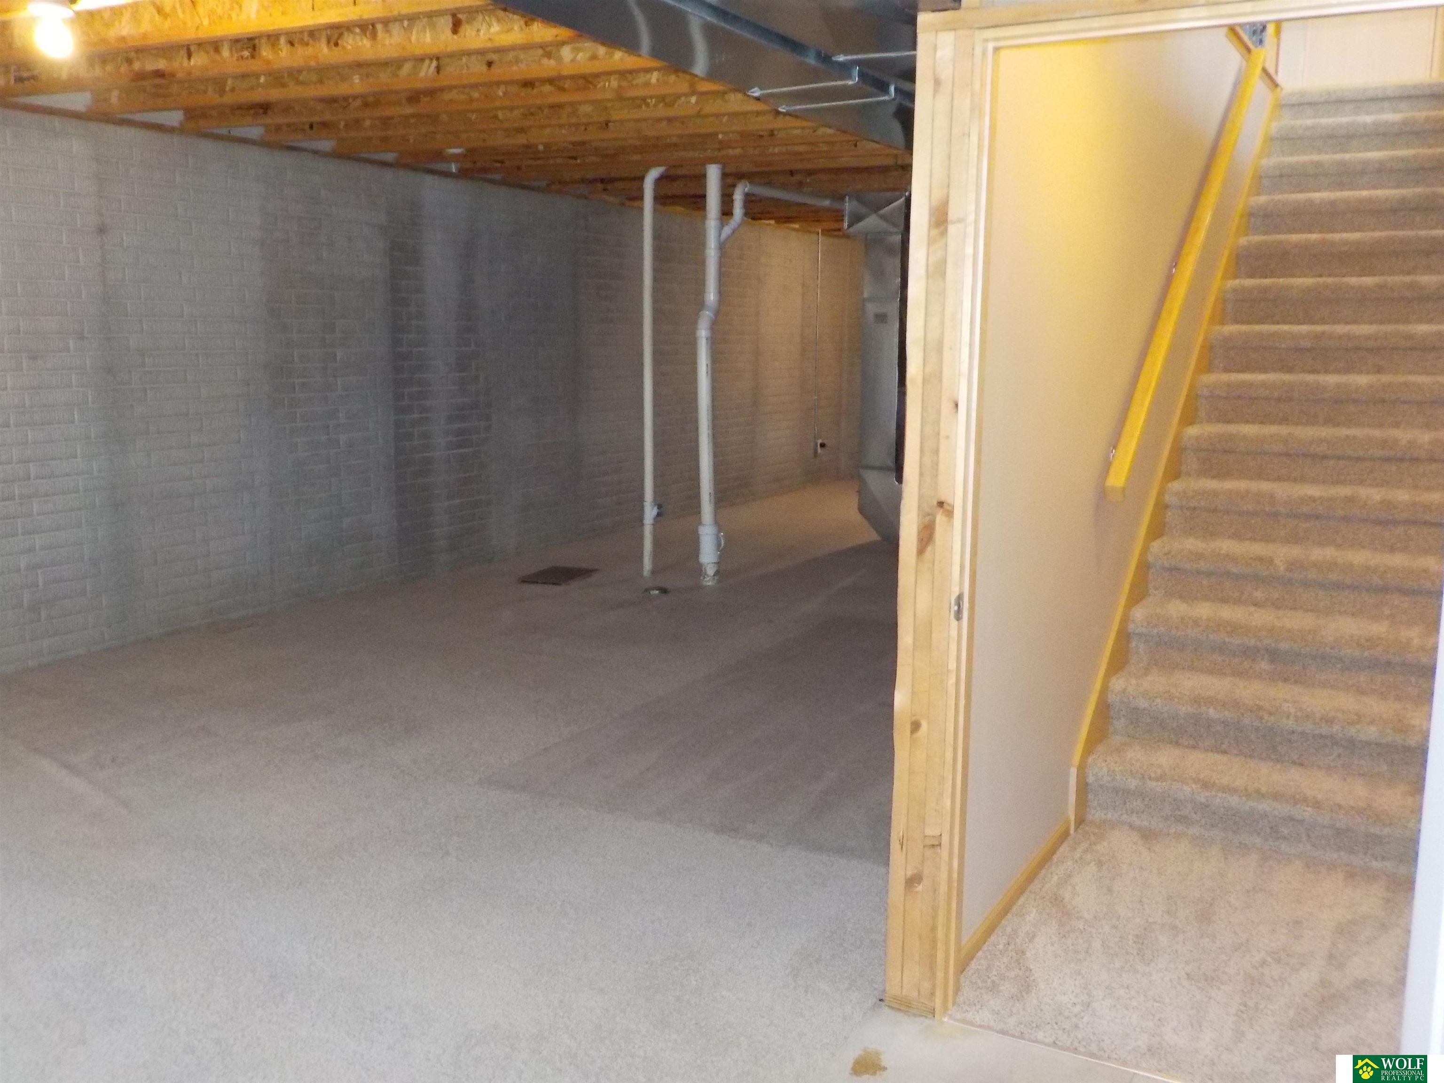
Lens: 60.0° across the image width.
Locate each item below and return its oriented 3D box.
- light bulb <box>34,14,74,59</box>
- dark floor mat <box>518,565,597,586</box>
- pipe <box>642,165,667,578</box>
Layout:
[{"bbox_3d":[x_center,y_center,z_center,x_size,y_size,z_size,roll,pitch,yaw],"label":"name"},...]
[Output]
[{"bbox_3d":[-1.909,-1.446,3.580,0.070,0.118,0.070,6,11,28],"label":"light bulb"},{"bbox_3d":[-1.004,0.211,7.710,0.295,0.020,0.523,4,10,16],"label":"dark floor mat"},{"bbox_3d":[-0.396,-0.990,7.510,0.160,2.470,0.075,6,11,28],"label":"pipe"}]

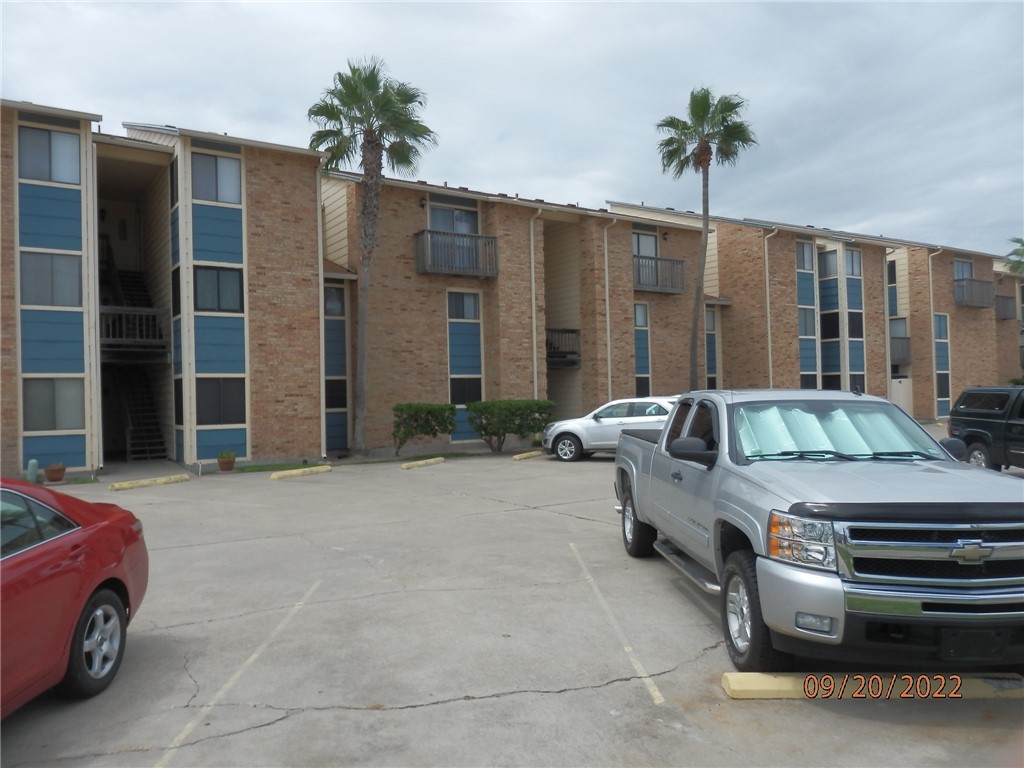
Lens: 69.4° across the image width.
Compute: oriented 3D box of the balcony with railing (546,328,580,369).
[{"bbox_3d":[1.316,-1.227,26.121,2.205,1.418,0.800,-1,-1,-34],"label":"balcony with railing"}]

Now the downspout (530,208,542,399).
[{"bbox_3d":[0.876,-1.814,23.898,0.140,7.614,0.600,-1,-1,-34],"label":"downspout"}]

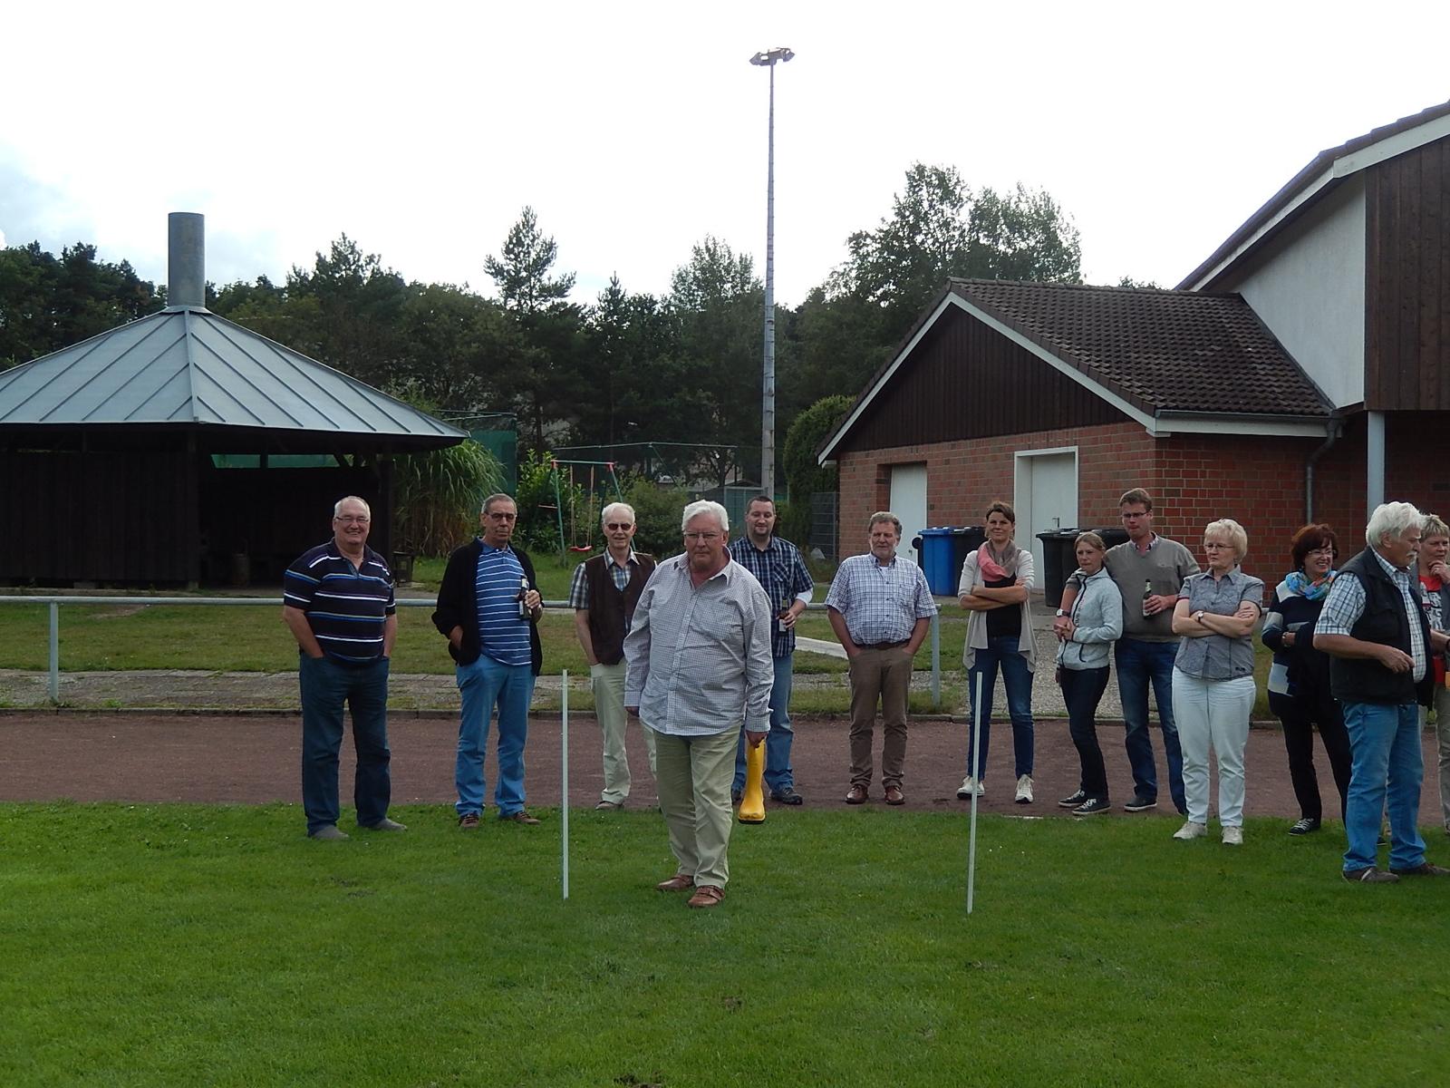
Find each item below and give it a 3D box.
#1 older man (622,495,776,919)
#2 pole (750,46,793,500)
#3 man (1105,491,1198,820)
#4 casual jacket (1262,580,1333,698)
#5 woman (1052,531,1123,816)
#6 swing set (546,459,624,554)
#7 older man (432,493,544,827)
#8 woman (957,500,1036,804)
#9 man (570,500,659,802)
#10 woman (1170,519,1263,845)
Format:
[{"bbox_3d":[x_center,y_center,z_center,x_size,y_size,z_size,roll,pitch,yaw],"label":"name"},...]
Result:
[{"bbox_3d":[-0.104,0.678,8.322,0.610,1.752,0.500,1,0,12],"label":"older man"},{"bbox_3d":[1.314,-6.993,54.000,1.350,14.539,0.650,1,1,30],"label":"pole"},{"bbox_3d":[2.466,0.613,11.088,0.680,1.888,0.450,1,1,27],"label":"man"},{"bbox_3d":[3.166,0.513,10.220,0.520,0.700,0.360,1,0,7],"label":"casual jacket"},{"bbox_3d":[2.150,0.738,11.114,0.420,1.632,0.420,1,1,41],"label":"woman"},{"bbox_3d":[-2.720,-0.587,35.500,1.700,1.980,1.500,0,1,-35],"label":"swing set"},{"bbox_3d":[-1.305,0.623,10.423,0.600,1.806,0.420,0,0,-8],"label":"older man"},{"bbox_3d":[1.640,0.627,11.331,0.480,1.793,0.400,1,0,9],"label":"woman"},{"bbox_3d":[-0.621,0.636,11.070,0.570,1.784,0.380,1,0,-5],"label":"man"},{"bbox_3d":[2.615,0.715,10.002,0.500,1.704,0.420,1,0,24],"label":"woman"}]

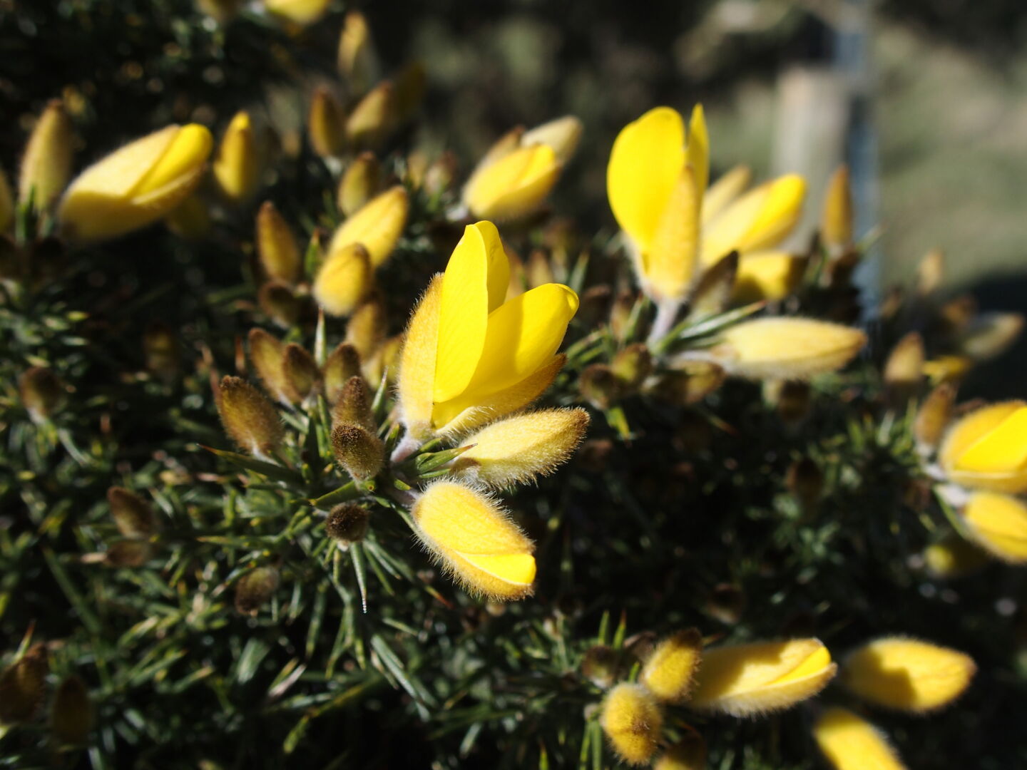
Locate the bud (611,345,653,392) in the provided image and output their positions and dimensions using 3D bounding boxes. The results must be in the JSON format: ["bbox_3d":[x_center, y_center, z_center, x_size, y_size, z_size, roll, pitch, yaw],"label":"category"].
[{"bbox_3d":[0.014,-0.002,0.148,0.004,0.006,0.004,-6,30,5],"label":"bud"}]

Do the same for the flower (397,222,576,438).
[{"bbox_3d":[-0.002,-0.005,0.120,0.010,0.020,0.012,15,20,-41],"label":"flower"}]

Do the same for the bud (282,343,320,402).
[{"bbox_3d":[-0.022,-0.001,0.127,0.003,0.007,0.003,-16,21,0],"label":"bud"}]

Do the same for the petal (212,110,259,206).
[{"bbox_3d":[-0.034,-0.028,0.155,0.005,0.011,0.005,3,3,0],"label":"petal"}]

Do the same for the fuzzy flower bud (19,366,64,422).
[{"bbox_3d":[-0.056,0.001,0.148,0.005,0.007,0.005,-13,18,0],"label":"fuzzy flower bud"}]

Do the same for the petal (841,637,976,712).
[{"bbox_3d":[0.039,0.028,0.122,0.013,0.007,0.007,5,0,12],"label":"petal"}]

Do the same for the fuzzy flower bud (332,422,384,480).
[{"bbox_3d":[-0.014,0.006,0.111,0.004,0.006,0.004,-27,46,0],"label":"fuzzy flower bud"}]

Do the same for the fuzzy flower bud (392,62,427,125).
[{"bbox_3d":[-0.015,-0.042,0.178,0.004,0.009,0.004,18,0,0],"label":"fuzzy flower bud"}]

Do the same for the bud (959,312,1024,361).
[{"bbox_3d":[0.067,-0.007,0.175,0.010,0.006,0.006,-30,0,0],"label":"bud"}]

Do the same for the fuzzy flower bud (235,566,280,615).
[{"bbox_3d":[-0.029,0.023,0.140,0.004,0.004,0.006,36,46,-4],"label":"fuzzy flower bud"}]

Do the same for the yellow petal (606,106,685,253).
[{"bbox_3d":[0.014,-0.022,0.132,0.008,0.016,0.004,1,6,11],"label":"yellow petal"}]

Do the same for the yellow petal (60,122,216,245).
[{"bbox_3d":[-0.041,-0.022,0.134,0.017,0.007,0.007,-32,0,12],"label":"yellow petal"}]

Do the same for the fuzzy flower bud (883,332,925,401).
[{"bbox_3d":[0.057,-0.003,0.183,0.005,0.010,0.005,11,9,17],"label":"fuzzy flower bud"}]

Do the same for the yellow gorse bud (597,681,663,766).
[{"bbox_3d":[0.011,0.031,0.115,0.005,0.007,0.011,-12,9,-16],"label":"yellow gorse bud"}]

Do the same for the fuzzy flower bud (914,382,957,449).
[{"bbox_3d":[0.045,0.003,0.134,0.004,0.008,0.004,24,12,0],"label":"fuzzy flower bud"}]

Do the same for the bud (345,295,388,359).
[{"bbox_3d":[-0.017,-0.006,0.140,0.004,0.008,0.004,18,12,0],"label":"bud"}]

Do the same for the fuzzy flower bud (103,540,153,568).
[{"bbox_3d":[-0.042,0.018,0.135,0.006,0.003,0.003,-9,0,-17],"label":"fuzzy flower bud"}]

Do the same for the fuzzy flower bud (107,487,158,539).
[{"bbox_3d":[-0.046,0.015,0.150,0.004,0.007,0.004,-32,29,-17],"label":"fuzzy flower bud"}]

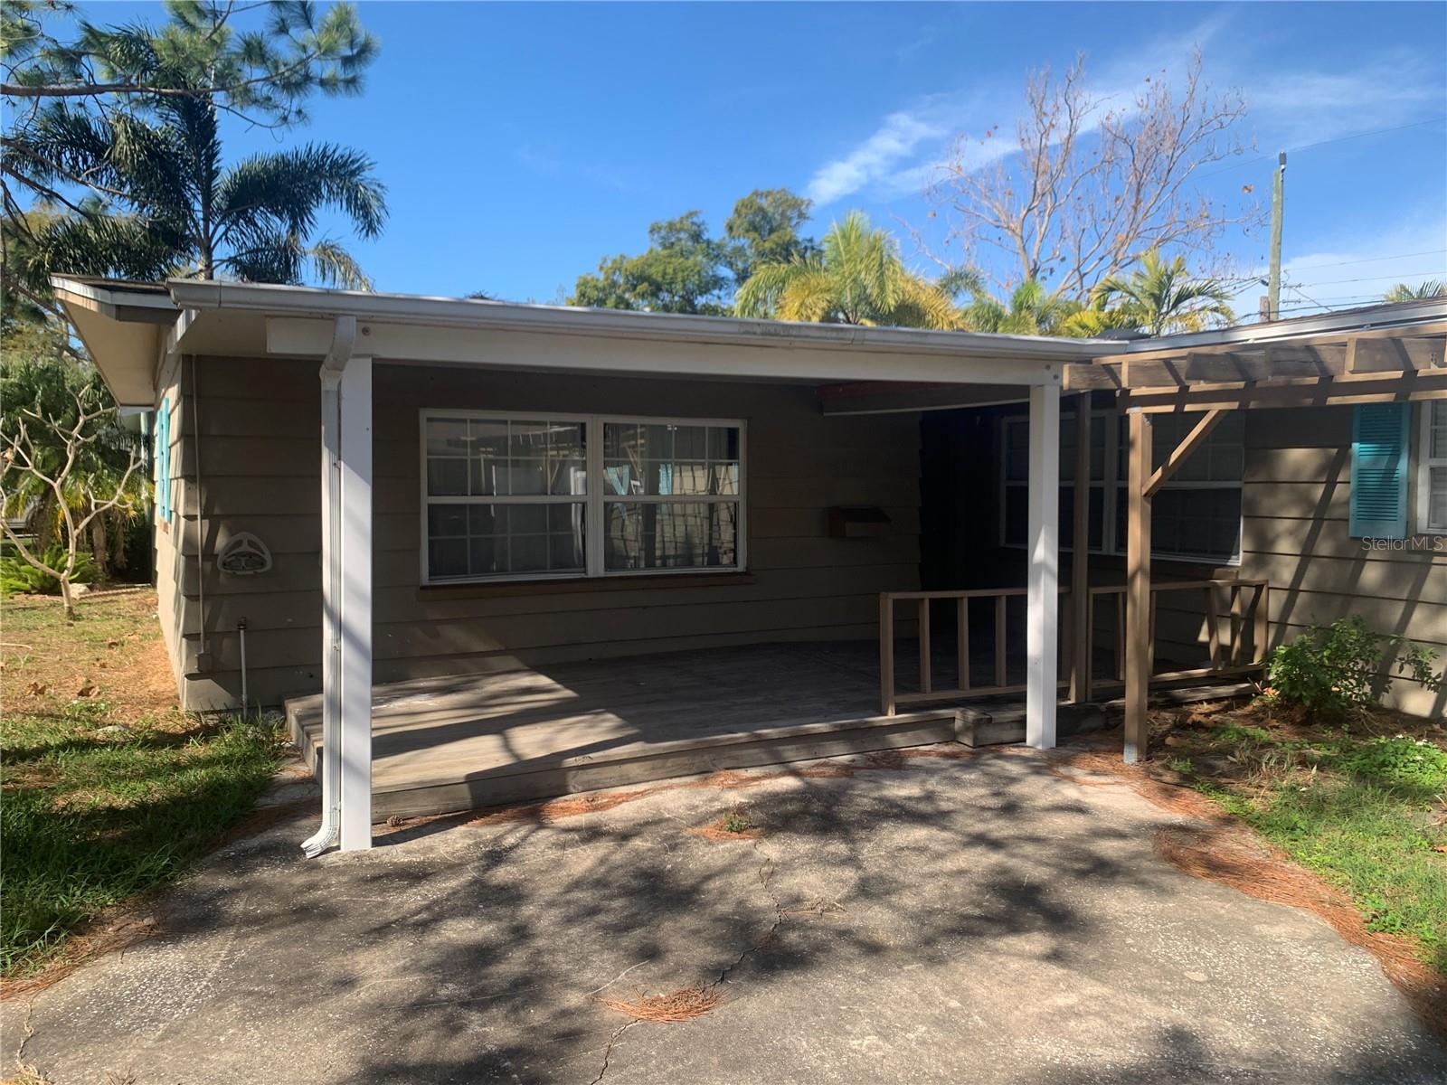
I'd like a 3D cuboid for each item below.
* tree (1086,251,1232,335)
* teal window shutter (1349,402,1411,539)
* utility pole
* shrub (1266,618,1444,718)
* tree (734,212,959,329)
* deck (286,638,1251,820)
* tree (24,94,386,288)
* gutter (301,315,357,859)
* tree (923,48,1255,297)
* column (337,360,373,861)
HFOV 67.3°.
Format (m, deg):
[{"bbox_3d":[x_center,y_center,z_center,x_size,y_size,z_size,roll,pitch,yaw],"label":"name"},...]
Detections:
[{"bbox_3d":[10.104,-3.239,25.186,3.500,6.975,3.500,0,3,0],"label":"tree"},{"bbox_3d":[4.506,-0.542,7.488,0.050,1.020,0.390,-2,3,-27],"label":"teal window shutter"},{"bbox_3d":[14.172,-5.024,28.272,0.350,10.207,0.350,0,3,0],"label":"utility pole"},{"bbox_3d":[4.195,0.846,7.371,0.700,0.680,0.900,-2,3,-27],"label":"shrub"},{"bbox_3d":[2.622,-3.322,23.196,4.800,7.361,4.800,0,3,0],"label":"tree"},{"bbox_3d":[0.542,1.093,7.850,6.650,0.200,2.900,-2,3,-27],"label":"deck"},{"bbox_3d":[-8.070,-3.238,17.209,5.700,7.841,5.700,0,3,0],"label":"tree"},{"bbox_3d":[-1.694,0.192,4.676,0.200,2.340,0.150,-2,3,-27],"label":"gutter"},{"bbox_3d":[9.541,-6.308,28.340,8.600,12.769,7.500,0,3,0],"label":"tree"},{"bbox_3d":[-1.611,0.262,4.769,0.130,2.170,0.130,-2,3,-27],"label":"column"}]

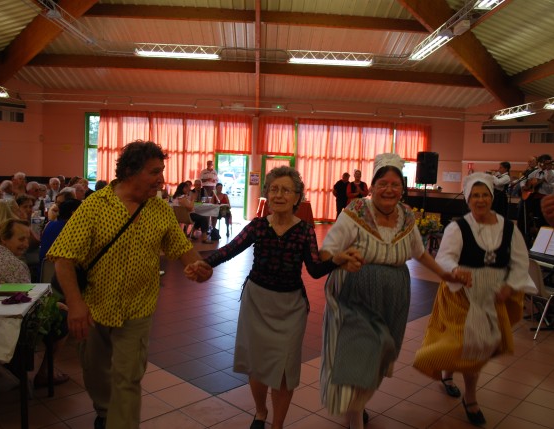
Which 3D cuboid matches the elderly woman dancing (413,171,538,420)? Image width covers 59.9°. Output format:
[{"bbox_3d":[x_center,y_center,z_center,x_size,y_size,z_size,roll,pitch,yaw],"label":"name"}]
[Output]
[{"bbox_3d":[1.320,0.523,3.230,0.740,1.580,0.580,2,5,0],"label":"elderly woman dancing"}]

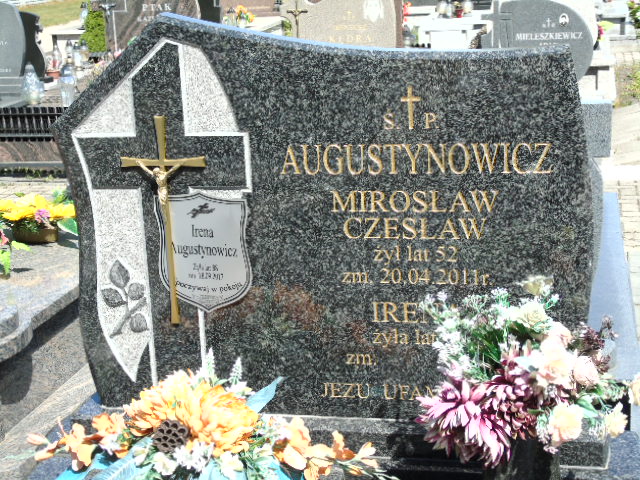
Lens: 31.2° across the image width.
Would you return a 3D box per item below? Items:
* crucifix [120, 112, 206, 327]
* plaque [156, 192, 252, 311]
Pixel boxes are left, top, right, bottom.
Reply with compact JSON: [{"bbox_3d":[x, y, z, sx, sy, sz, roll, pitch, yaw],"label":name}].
[{"bbox_3d":[-0.306,-0.035,2.296,0.180,0.426,0.045,0,13,13],"label":"crucifix"},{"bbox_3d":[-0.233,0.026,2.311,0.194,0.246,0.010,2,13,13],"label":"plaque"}]

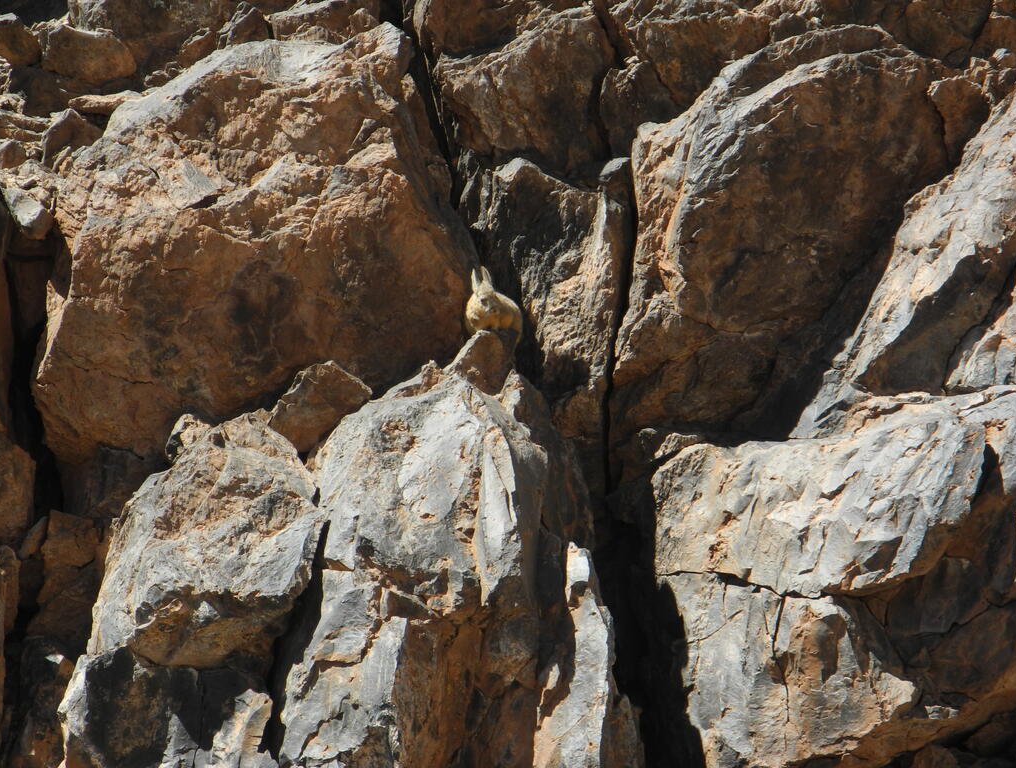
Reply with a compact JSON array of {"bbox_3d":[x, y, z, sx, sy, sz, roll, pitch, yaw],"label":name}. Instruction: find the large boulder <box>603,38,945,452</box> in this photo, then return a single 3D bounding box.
[{"bbox_3d":[0.916,-0.489,19.894,1.132,1.332,0.850,0,-7,0],"label":"large boulder"}]

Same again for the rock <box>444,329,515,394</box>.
[{"bbox_3d":[-0.093,-0.074,19.404,0.227,0.195,0.200,0,-7,0],"label":"rock"}]

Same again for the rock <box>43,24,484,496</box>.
[{"bbox_3d":[-0.852,-0.395,19.894,1.451,1.484,1.050,0,-7,0],"label":"rock"}]

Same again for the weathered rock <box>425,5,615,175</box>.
[{"bbox_3d":[0.039,-1.005,20.188,0.642,0.533,0.420,0,-7,0],"label":"weathered rock"}]

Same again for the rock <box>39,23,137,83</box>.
[{"bbox_3d":[-1.442,-1.130,20.286,0.333,0.185,0.250,0,-7,0],"label":"rock"}]

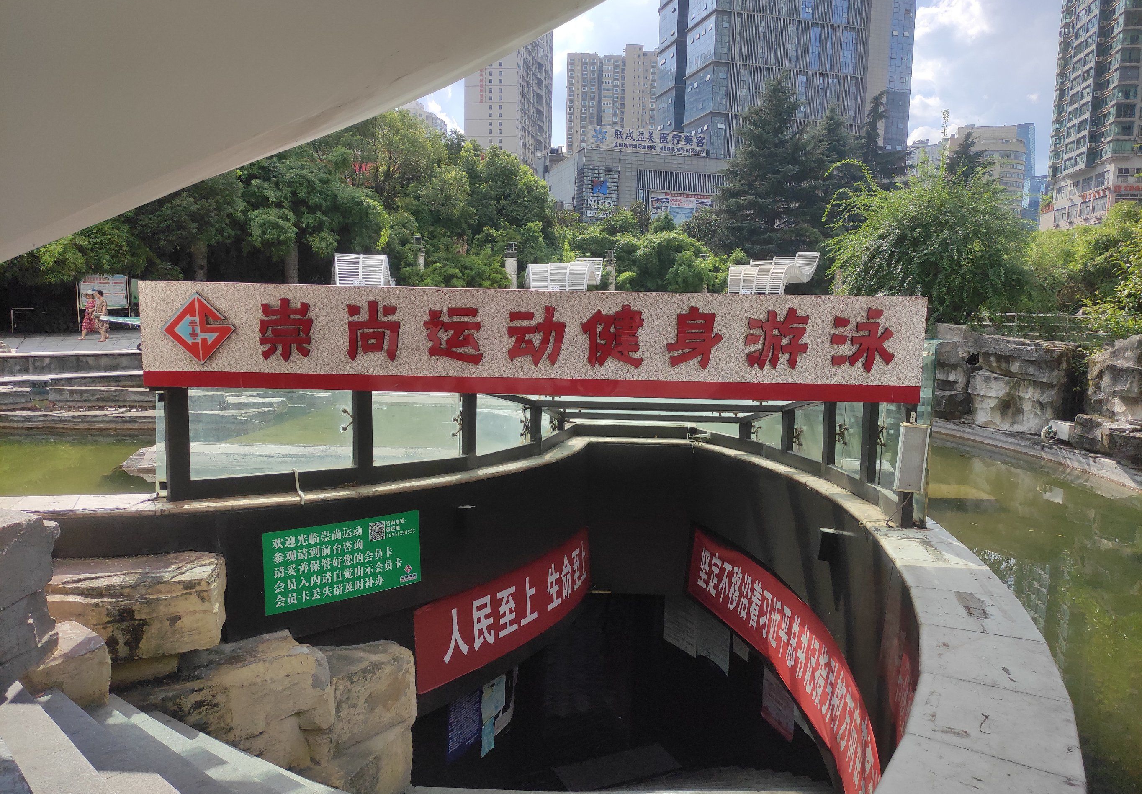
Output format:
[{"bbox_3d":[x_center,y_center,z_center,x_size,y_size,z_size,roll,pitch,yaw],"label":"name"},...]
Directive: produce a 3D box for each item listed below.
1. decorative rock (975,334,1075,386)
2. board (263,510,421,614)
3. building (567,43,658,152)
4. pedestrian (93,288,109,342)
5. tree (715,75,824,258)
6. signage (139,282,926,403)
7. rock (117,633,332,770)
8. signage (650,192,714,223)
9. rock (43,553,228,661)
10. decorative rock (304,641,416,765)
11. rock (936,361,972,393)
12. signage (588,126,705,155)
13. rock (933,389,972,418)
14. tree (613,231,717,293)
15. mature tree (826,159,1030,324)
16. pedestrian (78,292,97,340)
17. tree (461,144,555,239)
[{"bbox_3d":[7.519,-0.622,13.700,1.400,0.760,1.000,6,8,37],"label":"decorative rock"},{"bbox_3d":[-1.673,1.216,6.167,1.210,0.590,0.020,-5,9,-39],"label":"board"},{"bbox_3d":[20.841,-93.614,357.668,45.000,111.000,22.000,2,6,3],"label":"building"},{"bbox_3d":[-13.836,-2.391,24.300,0.430,1.560,0.430,-2,7,-20],"label":"pedestrian"},{"bbox_3d":[10.548,-10.264,44.050,5.847,13.317,5.847,3,7,13],"label":"tree"},{"bbox_3d":[-0.285,-0.371,5.615,5.270,0.710,0.140,1,6,1],"label":"signage"},{"bbox_3d":[-2.194,2.033,5.522,1.320,0.620,0.650,0,7,-9],"label":"rock"},{"bbox_3d":[15.700,-26.098,115.657,10.348,4.840,0.300,-2,8,-23],"label":"signage"},{"bbox_3d":[-2.514,1.202,4.750,0.970,0.430,0.500,0,7,-10],"label":"rock"},{"bbox_3d":[-1.143,1.620,4.494,0.480,0.450,0.460,-4,8,-39],"label":"decorative rock"},{"bbox_3d":[6.780,-0.358,14.700,0.700,0.540,0.650,6,8,37],"label":"rock"},{"bbox_3d":[12.161,-40.339,130.000,20.000,3.900,0.600,-1,7,-17],"label":"signage"},{"bbox_3d":[6.718,0.126,14.600,0.750,0.480,0.650,6,8,37],"label":"rock"},{"bbox_3d":[3.386,-3.855,29.241,3.613,3.983,3.613,2,7,6],"label":"tree"},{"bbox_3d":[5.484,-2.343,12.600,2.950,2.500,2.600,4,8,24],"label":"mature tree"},{"bbox_3d":[-15.488,-2.612,26.400,0.550,1.580,0.500,-5,9,-41],"label":"pedestrian"},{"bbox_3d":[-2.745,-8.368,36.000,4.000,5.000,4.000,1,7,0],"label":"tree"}]

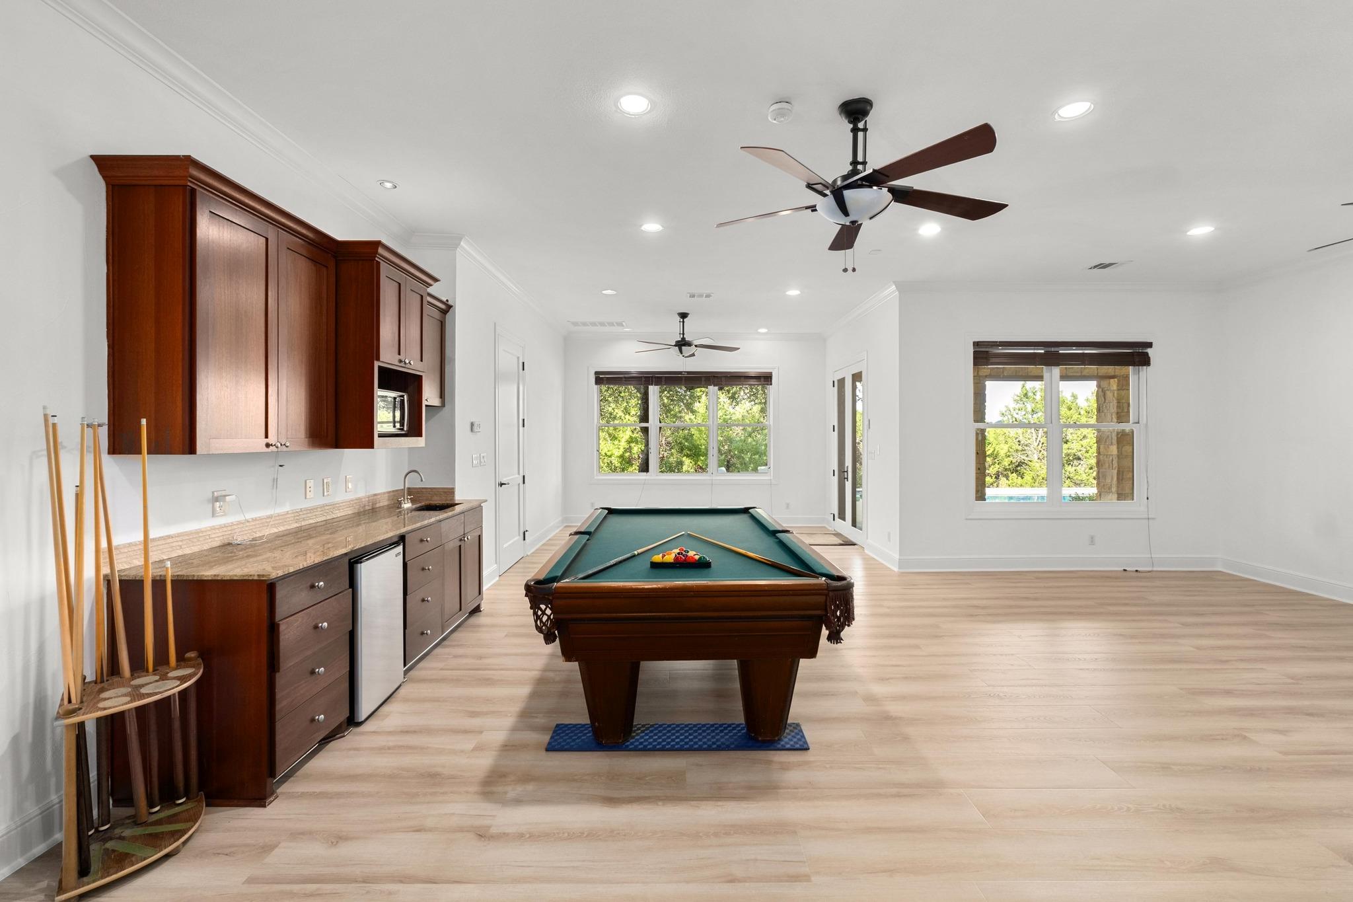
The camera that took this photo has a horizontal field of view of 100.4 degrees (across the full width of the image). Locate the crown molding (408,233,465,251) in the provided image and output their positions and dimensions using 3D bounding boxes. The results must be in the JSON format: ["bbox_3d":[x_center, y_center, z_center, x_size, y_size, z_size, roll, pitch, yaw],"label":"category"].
[{"bbox_3d":[-1.930,-1.679,4.522,0.480,0.095,0.095,0,2,0],"label":"crown molding"}]

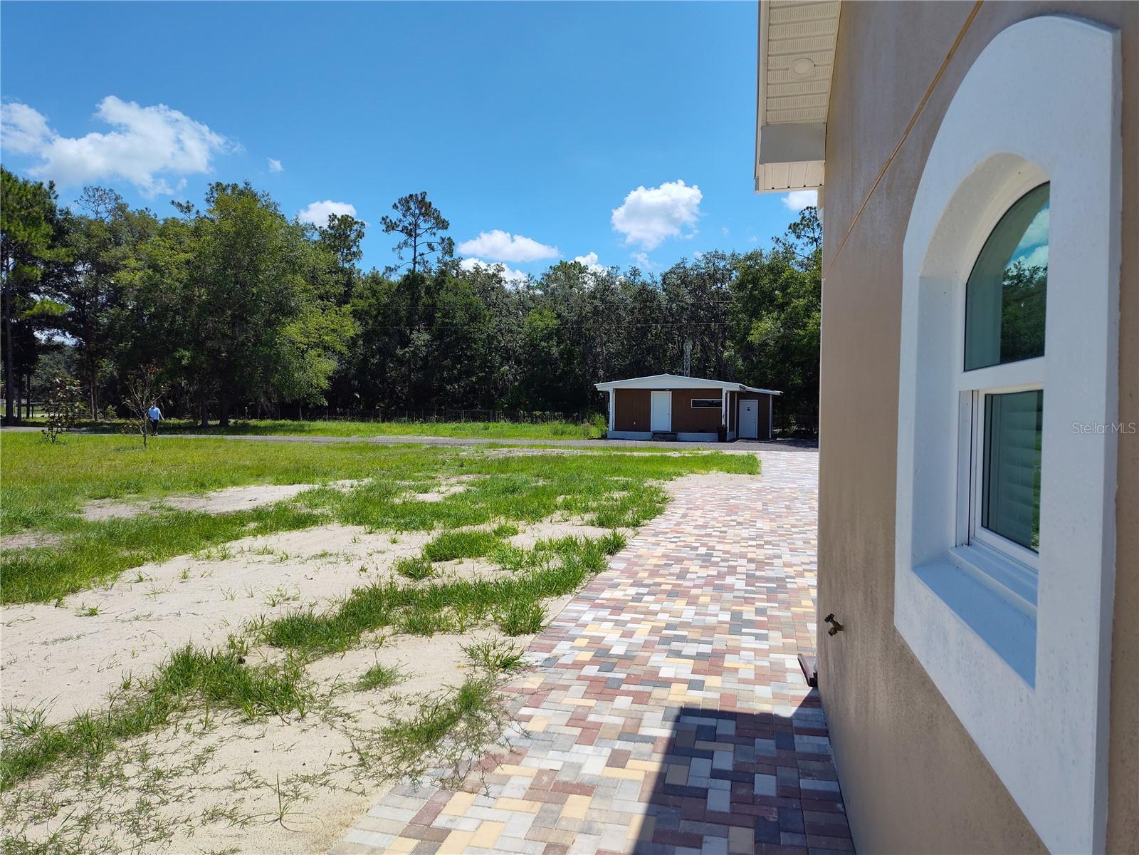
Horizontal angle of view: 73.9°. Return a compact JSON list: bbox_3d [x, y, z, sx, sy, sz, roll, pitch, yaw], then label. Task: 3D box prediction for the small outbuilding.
[{"bbox_3d":[7.182,-1.158,44.065,9.800,3.580,7.420,1,1,18],"label":"small outbuilding"}]

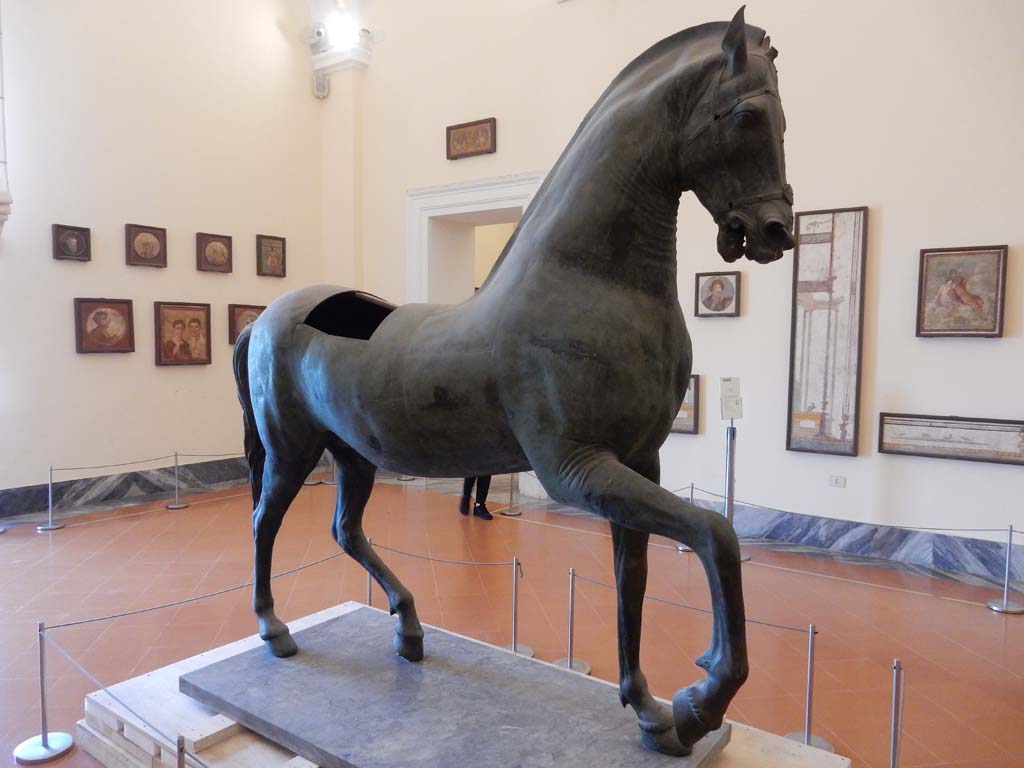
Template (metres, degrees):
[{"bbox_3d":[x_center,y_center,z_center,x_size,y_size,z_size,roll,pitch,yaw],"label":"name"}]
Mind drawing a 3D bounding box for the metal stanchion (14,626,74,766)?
[{"bbox_3d":[-1.751,1.130,2.763,0.190,0.502,0.190,-2,5,-33],"label":"metal stanchion"}]

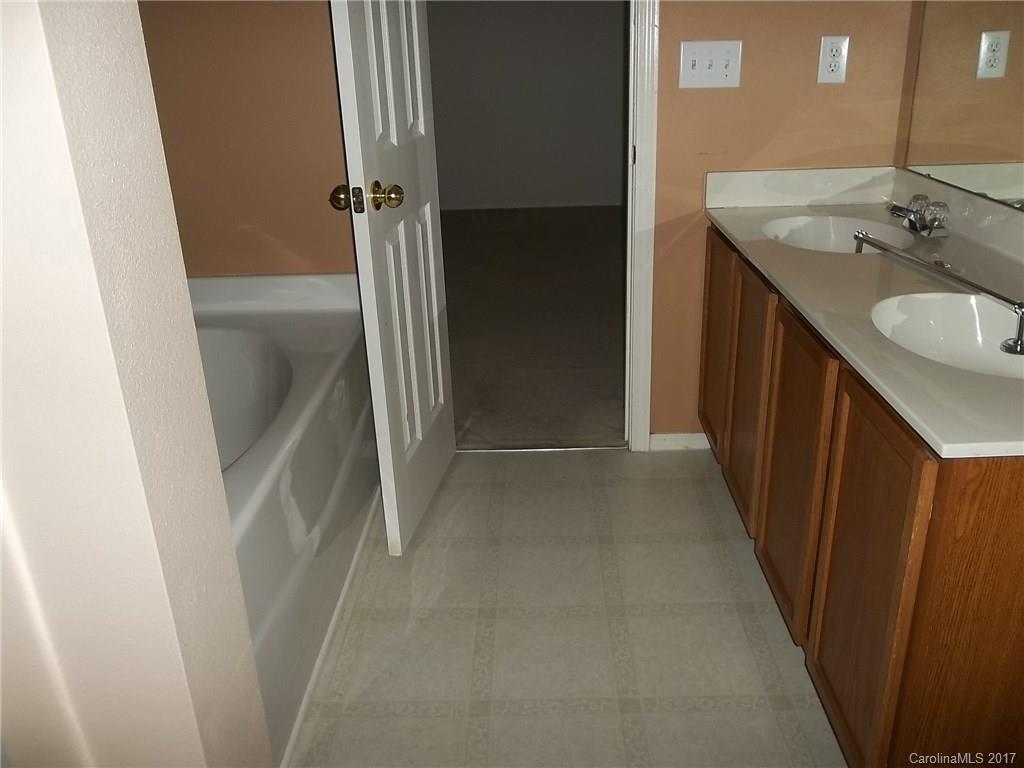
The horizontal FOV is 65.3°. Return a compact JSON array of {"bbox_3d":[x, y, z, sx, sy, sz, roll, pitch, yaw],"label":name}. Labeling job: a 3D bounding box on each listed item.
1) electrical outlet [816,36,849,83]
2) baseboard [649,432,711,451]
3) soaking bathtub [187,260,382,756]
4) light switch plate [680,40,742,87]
[{"bbox_3d":[0.870,-0.875,2.159,0.072,0.116,0.008,-1,23,2],"label":"electrical outlet"},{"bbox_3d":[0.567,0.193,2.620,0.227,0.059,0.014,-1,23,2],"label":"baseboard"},{"bbox_3d":[-0.957,0.258,1.873,1.040,0.623,1.500,-1,23,2],"label":"soaking bathtub"},{"bbox_3d":[0.540,-0.867,2.169,0.162,0.117,0.008,-1,23,2],"label":"light switch plate"}]

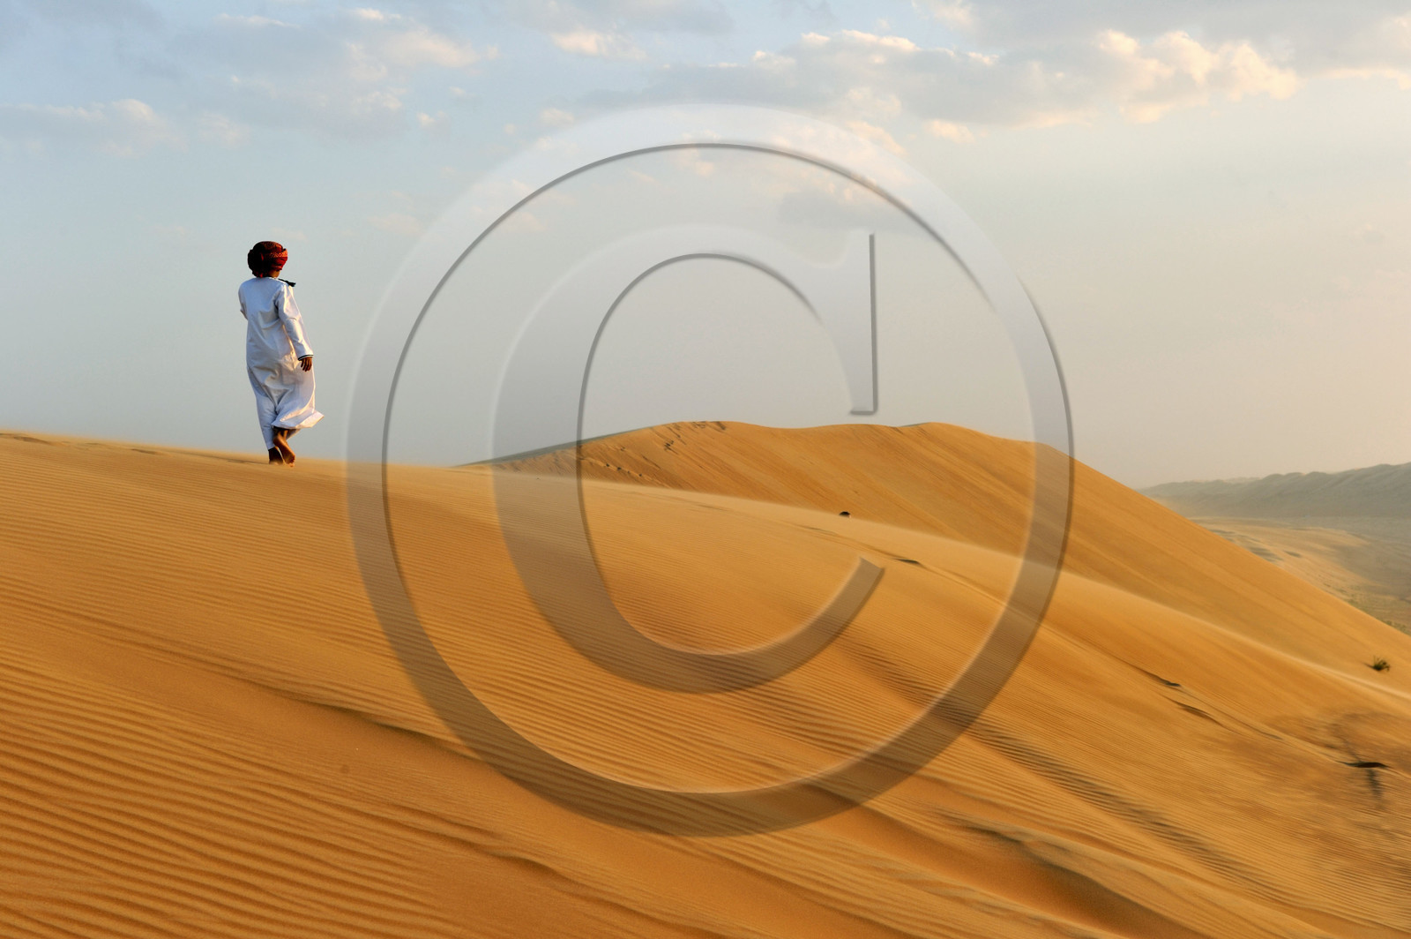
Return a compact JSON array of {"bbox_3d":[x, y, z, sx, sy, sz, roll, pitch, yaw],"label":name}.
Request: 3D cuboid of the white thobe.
[{"bbox_3d":[-3.210,-0.805,20.700,0.620,1.310,0.450,0,0,0],"label":"white thobe"}]

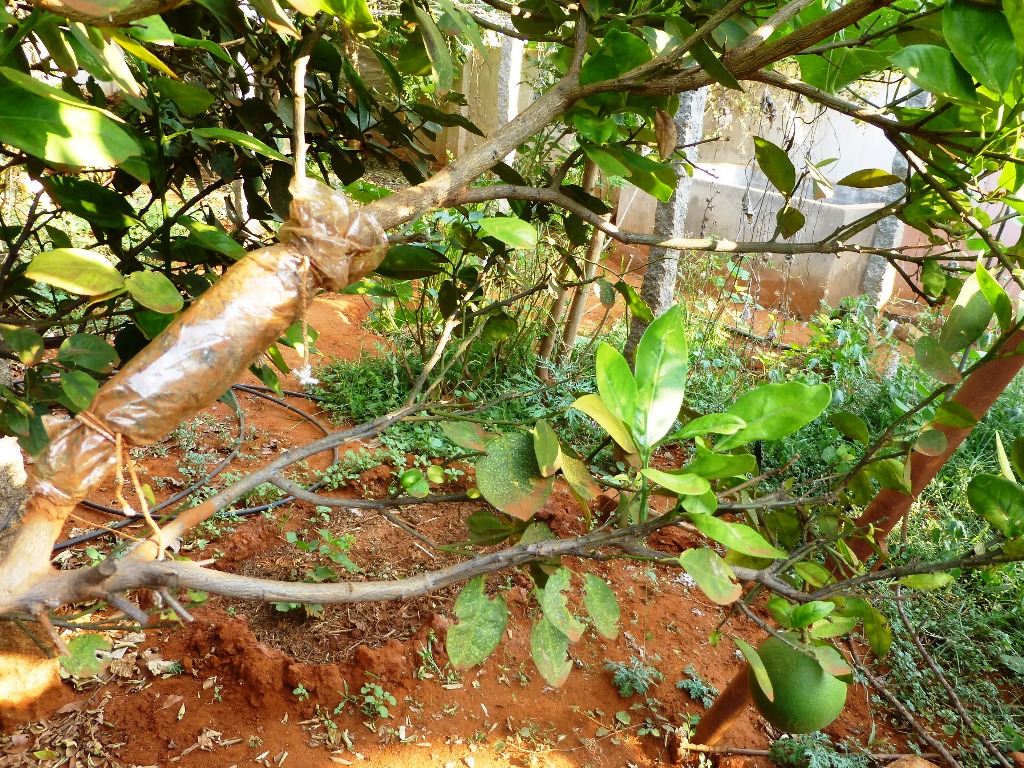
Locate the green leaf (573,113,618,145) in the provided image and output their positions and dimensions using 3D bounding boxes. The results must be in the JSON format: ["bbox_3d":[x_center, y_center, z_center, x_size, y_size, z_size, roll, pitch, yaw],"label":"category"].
[{"bbox_3d":[0.115,-0.350,0.970,0.062,0.025,0.050,13,57,0],"label":"green leaf"}]

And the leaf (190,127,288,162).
[{"bbox_3d":[-0.383,-0.334,0.998,0.150,0.025,0.050,18,27,2],"label":"leaf"}]

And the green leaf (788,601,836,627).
[{"bbox_3d":[0.336,0.258,0.795,0.059,0.016,0.032,-20,44,-10],"label":"green leaf"}]

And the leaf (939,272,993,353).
[{"bbox_3d":[0.498,-0.079,0.780,0.043,0.090,0.012,28,-6,27],"label":"leaf"}]

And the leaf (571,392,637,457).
[{"bbox_3d":[0.093,0.041,0.710,0.032,0.088,0.022,-48,6,-25],"label":"leaf"}]

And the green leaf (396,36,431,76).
[{"bbox_3d":[-0.129,-0.438,0.950,0.055,0.050,0.018,0,12,0],"label":"green leaf"}]

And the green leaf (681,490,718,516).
[{"bbox_3d":[0.181,0.114,0.690,0.038,0.032,0.016,-16,-19,-10],"label":"green leaf"}]

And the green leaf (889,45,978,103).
[{"bbox_3d":[0.451,-0.332,0.760,0.100,0.014,0.048,24,53,-18],"label":"green leaf"}]

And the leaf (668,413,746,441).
[{"bbox_3d":[0.197,0.043,0.720,0.088,0.015,0.034,-9,27,18],"label":"leaf"}]

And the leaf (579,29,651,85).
[{"bbox_3d":[0.134,-0.424,0.930,0.096,0.085,0.025,-24,-16,0],"label":"leaf"}]

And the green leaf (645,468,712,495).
[{"bbox_3d":[0.180,0.106,0.782,0.078,0.018,0.038,12,38,27],"label":"green leaf"}]

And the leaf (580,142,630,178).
[{"bbox_3d":[0.121,-0.290,0.920,0.074,0.012,0.036,35,47,12],"label":"leaf"}]

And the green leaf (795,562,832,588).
[{"bbox_3d":[0.323,0.205,0.760,0.044,0.026,0.016,-20,19,-10],"label":"green leaf"}]

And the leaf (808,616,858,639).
[{"bbox_3d":[0.308,0.233,0.680,0.047,0.016,0.025,-5,58,-4],"label":"leaf"}]

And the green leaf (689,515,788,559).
[{"bbox_3d":[0.247,0.166,0.775,0.109,0.020,0.045,22,37,16],"label":"green leaf"}]

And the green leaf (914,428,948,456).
[{"bbox_3d":[0.520,0.072,0.880,0.042,0.035,0.015,0,-18,0],"label":"green leaf"}]

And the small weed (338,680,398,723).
[{"bbox_3d":[-0.285,0.626,1.400,0.110,0.055,0.085,4,18,0],"label":"small weed"}]

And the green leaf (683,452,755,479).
[{"bbox_3d":[0.211,0.084,0.730,0.085,0.014,0.035,-7,35,15],"label":"green leaf"}]

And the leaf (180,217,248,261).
[{"bbox_3d":[-0.453,-0.220,1.080,0.130,0.022,0.048,33,37,0],"label":"leaf"}]

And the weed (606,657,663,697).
[{"bbox_3d":[0.269,0.645,1.570,0.120,0.055,0.090,5,17,0],"label":"weed"}]

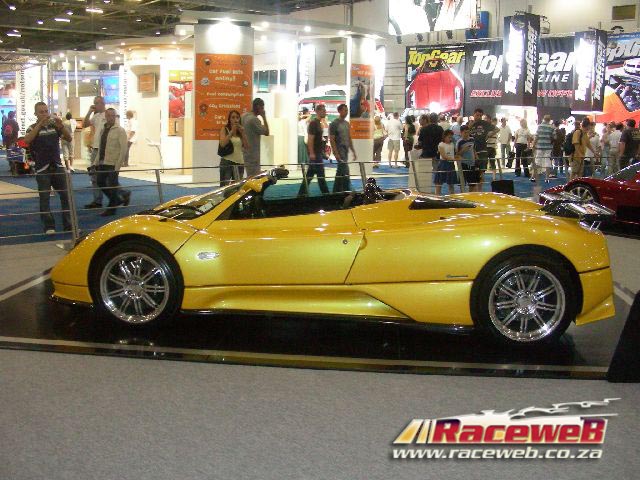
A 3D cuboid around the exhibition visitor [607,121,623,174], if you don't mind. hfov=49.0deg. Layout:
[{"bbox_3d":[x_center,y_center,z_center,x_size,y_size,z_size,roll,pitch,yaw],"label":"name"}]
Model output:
[{"bbox_3d":[8.451,-2.590,20.162,0.460,1.630,0.360,-3,11,-24],"label":"exhibition visitor"}]

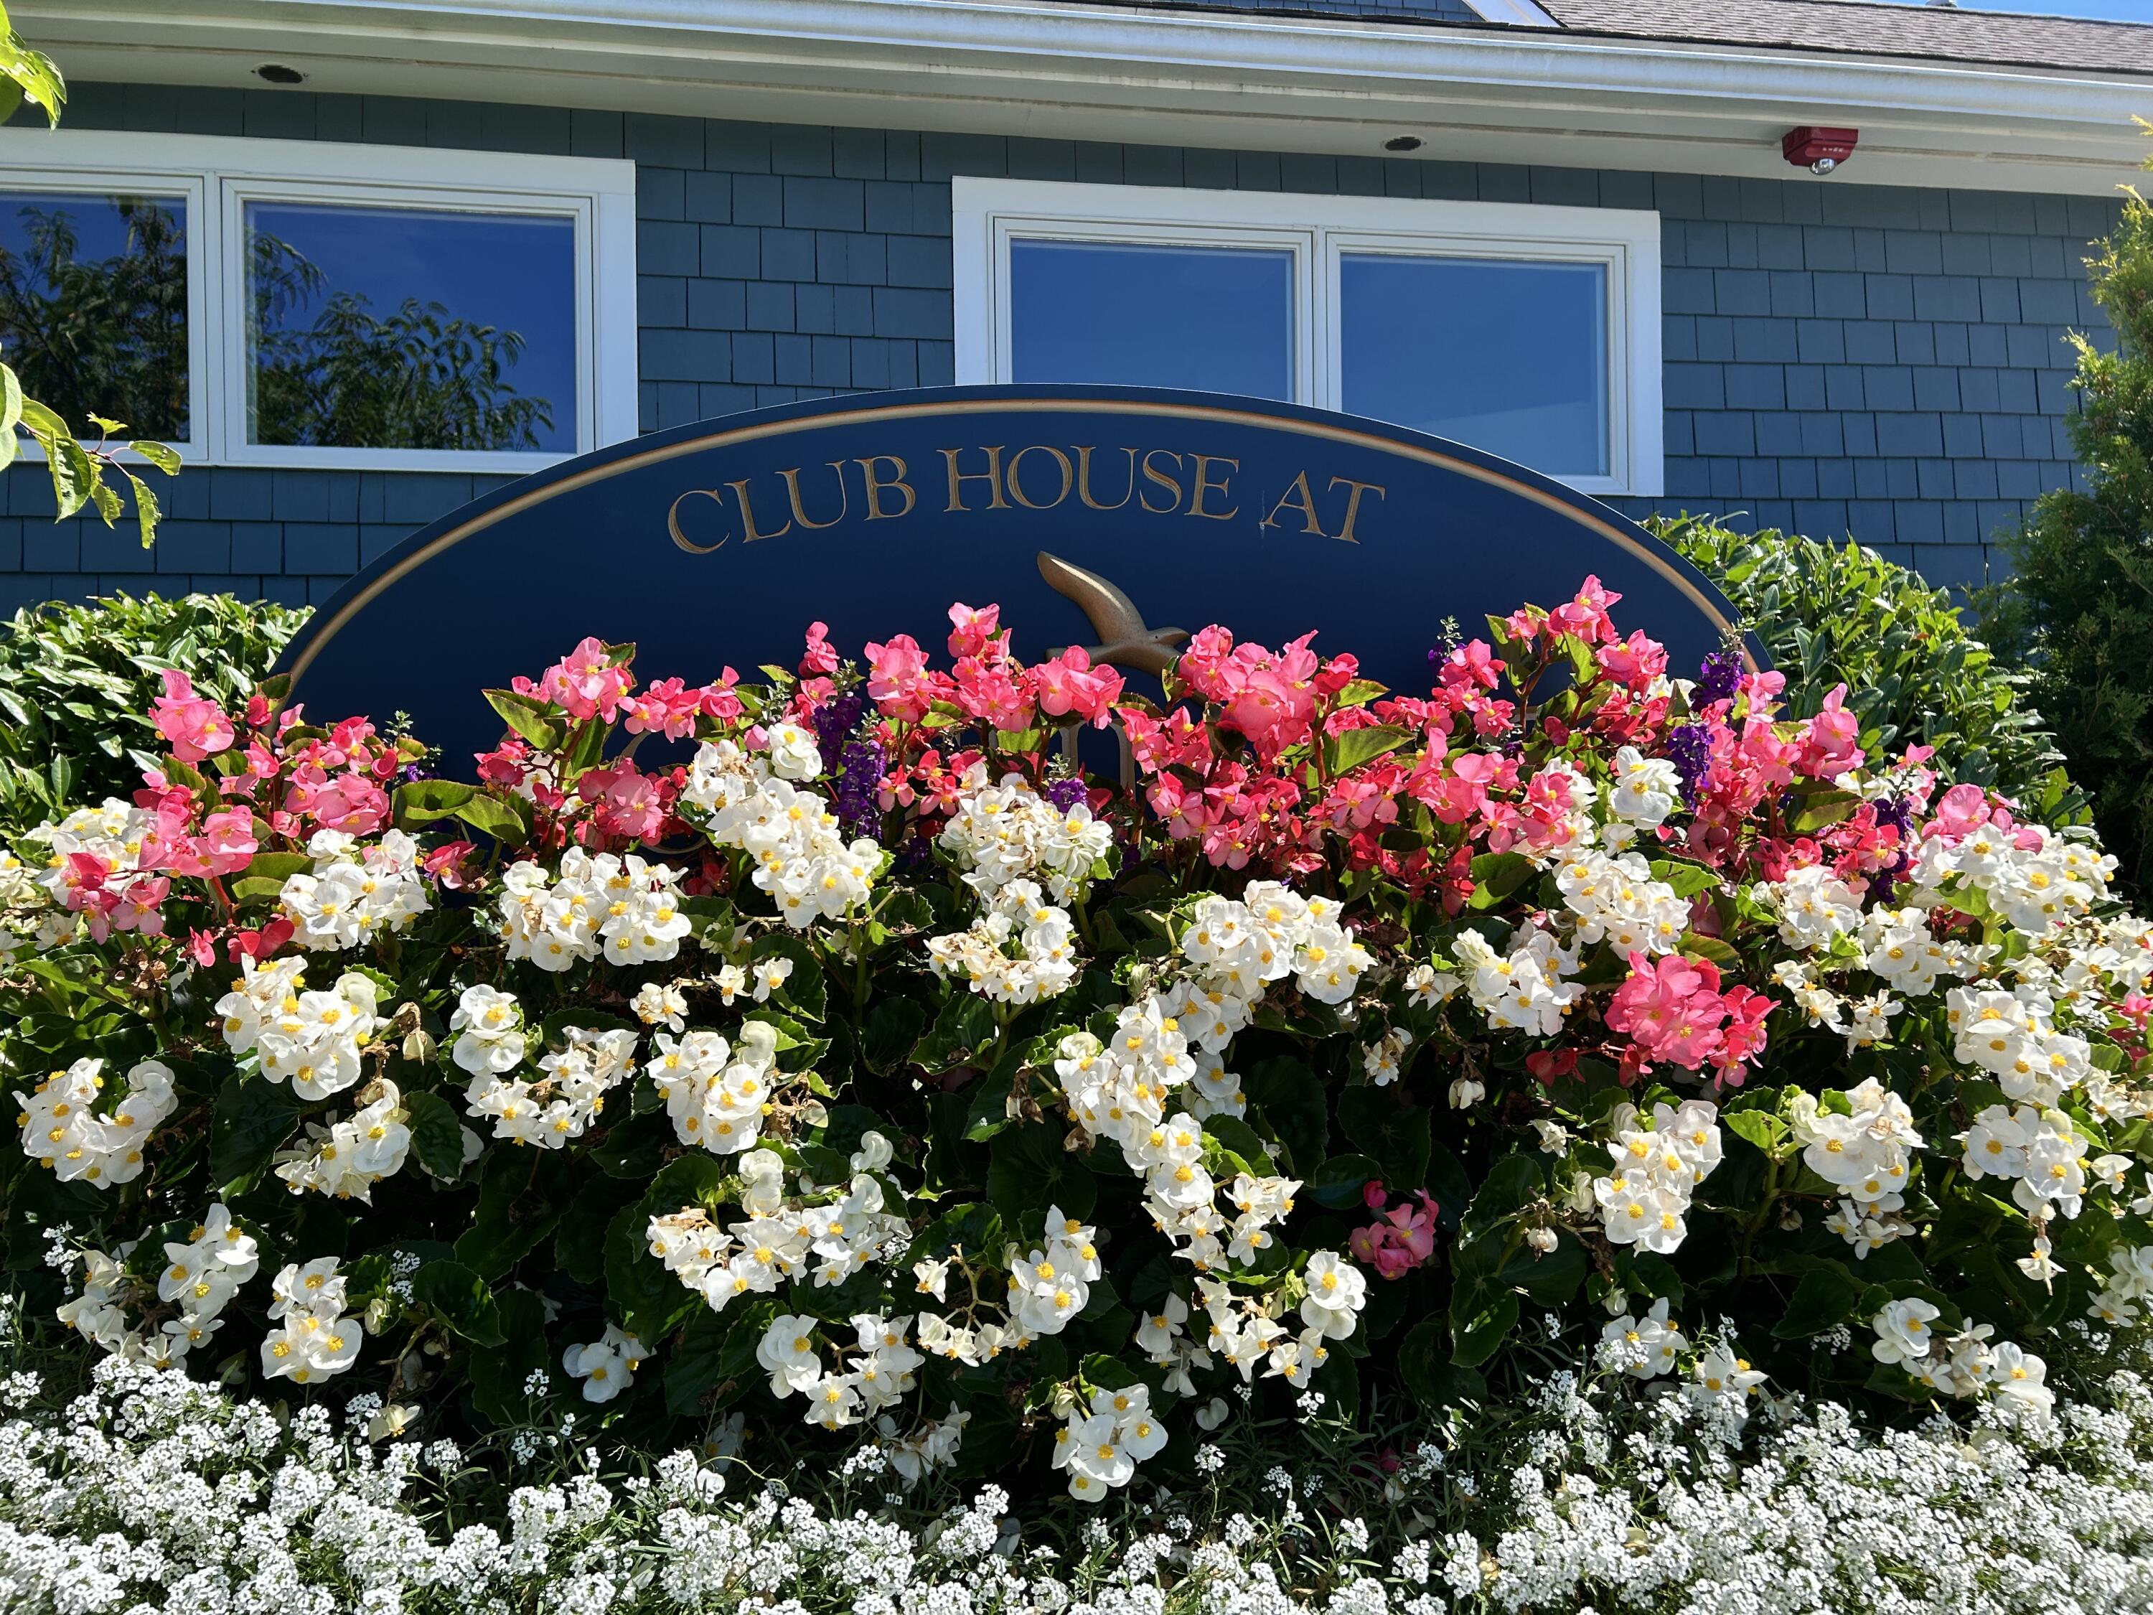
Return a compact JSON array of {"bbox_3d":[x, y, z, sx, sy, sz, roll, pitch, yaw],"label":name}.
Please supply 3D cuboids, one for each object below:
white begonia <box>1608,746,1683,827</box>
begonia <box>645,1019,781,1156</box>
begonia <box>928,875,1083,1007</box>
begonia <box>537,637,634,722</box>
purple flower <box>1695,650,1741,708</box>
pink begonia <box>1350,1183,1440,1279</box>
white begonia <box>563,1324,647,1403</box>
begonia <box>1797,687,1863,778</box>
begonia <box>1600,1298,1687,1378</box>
[{"bbox_3d":[0.615,-0.023,1.750,0.080,0.085,0.070,-1,0,8],"label":"white begonia"},{"bbox_3d":[-0.350,0.269,1.560,0.128,0.128,0.110,-1,0,-5],"label":"begonia"},{"bbox_3d":[-0.076,0.140,1.700,0.156,0.132,0.120,-1,0,-1],"label":"begonia"},{"bbox_3d":[-0.522,-0.136,1.720,0.095,0.088,0.071,-1,0,-14],"label":"begonia"},{"bbox_3d":[0.766,-0.146,1.930,0.054,0.078,0.055,-1,0,9],"label":"purple flower"},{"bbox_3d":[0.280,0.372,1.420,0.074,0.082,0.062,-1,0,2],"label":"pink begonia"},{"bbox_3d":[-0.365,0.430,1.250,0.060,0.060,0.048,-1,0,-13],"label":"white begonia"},{"bbox_3d":[0.801,-0.081,1.720,0.067,0.097,0.056,-1,0,10],"label":"begonia"},{"bbox_3d":[0.484,0.453,1.380,0.071,0.067,0.060,-1,0,8],"label":"begonia"}]

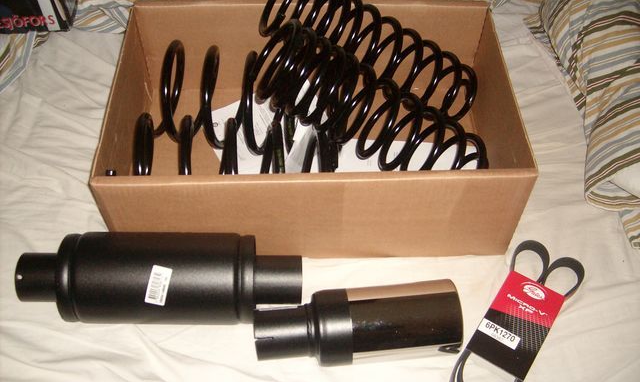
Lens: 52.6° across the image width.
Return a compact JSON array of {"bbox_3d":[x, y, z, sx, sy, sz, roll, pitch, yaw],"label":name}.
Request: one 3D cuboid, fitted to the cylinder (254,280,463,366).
[{"bbox_3d":[0.049,0.184,0.879,0.268,0.102,0.102,-4,53,-4],"label":"cylinder"}]

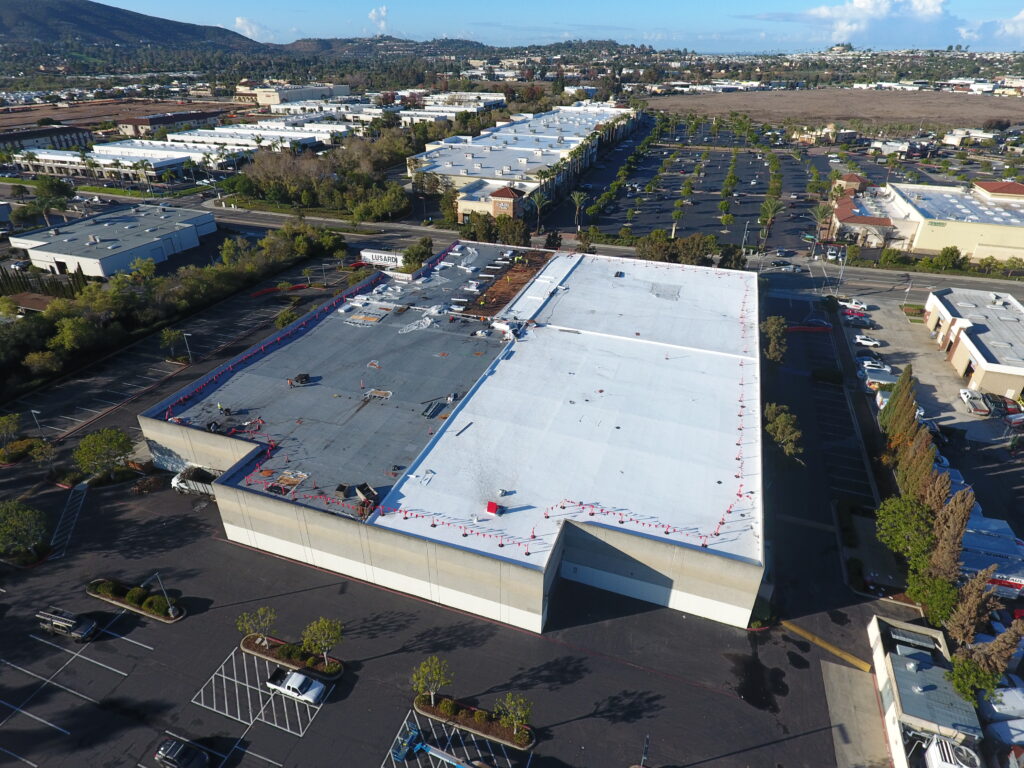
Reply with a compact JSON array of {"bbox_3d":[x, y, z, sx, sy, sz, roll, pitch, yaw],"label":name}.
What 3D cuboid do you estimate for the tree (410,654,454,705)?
[{"bbox_3d":[-6.614,25.197,48.957,3.500,5.200,3.500,0,29,0],"label":"tree"}]

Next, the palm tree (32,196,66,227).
[{"bbox_3d":[-141.522,-51.480,180.709,9.000,10.300,9.000,10,31,17],"label":"palm tree"}]

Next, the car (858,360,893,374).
[{"bbox_3d":[64.520,-2.868,104.739,4.500,1.650,1.830,12,32,20],"label":"car"}]

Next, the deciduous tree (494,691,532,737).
[{"bbox_3d":[0.224,26.649,47.683,3.300,5.680,3.300,0,29,0],"label":"deciduous tree"}]

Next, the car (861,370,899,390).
[{"bbox_3d":[61.223,0.179,98.295,5.700,2.650,2.250,12,31,19],"label":"car"}]

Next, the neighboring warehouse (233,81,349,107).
[{"bbox_3d":[-244.834,-328.243,663.121,65.000,15.000,125.000,8,30,14],"label":"neighboring warehouse"}]

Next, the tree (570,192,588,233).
[{"bbox_3d":[19.782,-50.210,175.676,5.800,13.000,5.800,10,31,17],"label":"tree"}]

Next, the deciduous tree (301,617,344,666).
[{"bbox_3d":[-16.582,23.332,52.390,3.700,5.100,3.700,10,31,17],"label":"deciduous tree"}]

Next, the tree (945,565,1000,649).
[{"bbox_3d":[41.244,20.174,53.016,3.500,10.000,3.500,10,31,17],"label":"tree"}]

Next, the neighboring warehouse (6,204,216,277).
[{"bbox_3d":[-111.223,-42.936,170.257,41.000,5.600,48.000,10,31,17],"label":"neighboring warehouse"}]

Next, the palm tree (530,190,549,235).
[{"bbox_3d":[7.956,-51.372,178.387,6.200,12.960,6.200,0,29,0],"label":"palm tree"}]

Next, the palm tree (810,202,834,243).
[{"bbox_3d":[87.594,-44.350,167.302,6.600,12.560,6.600,10,31,17],"label":"palm tree"}]

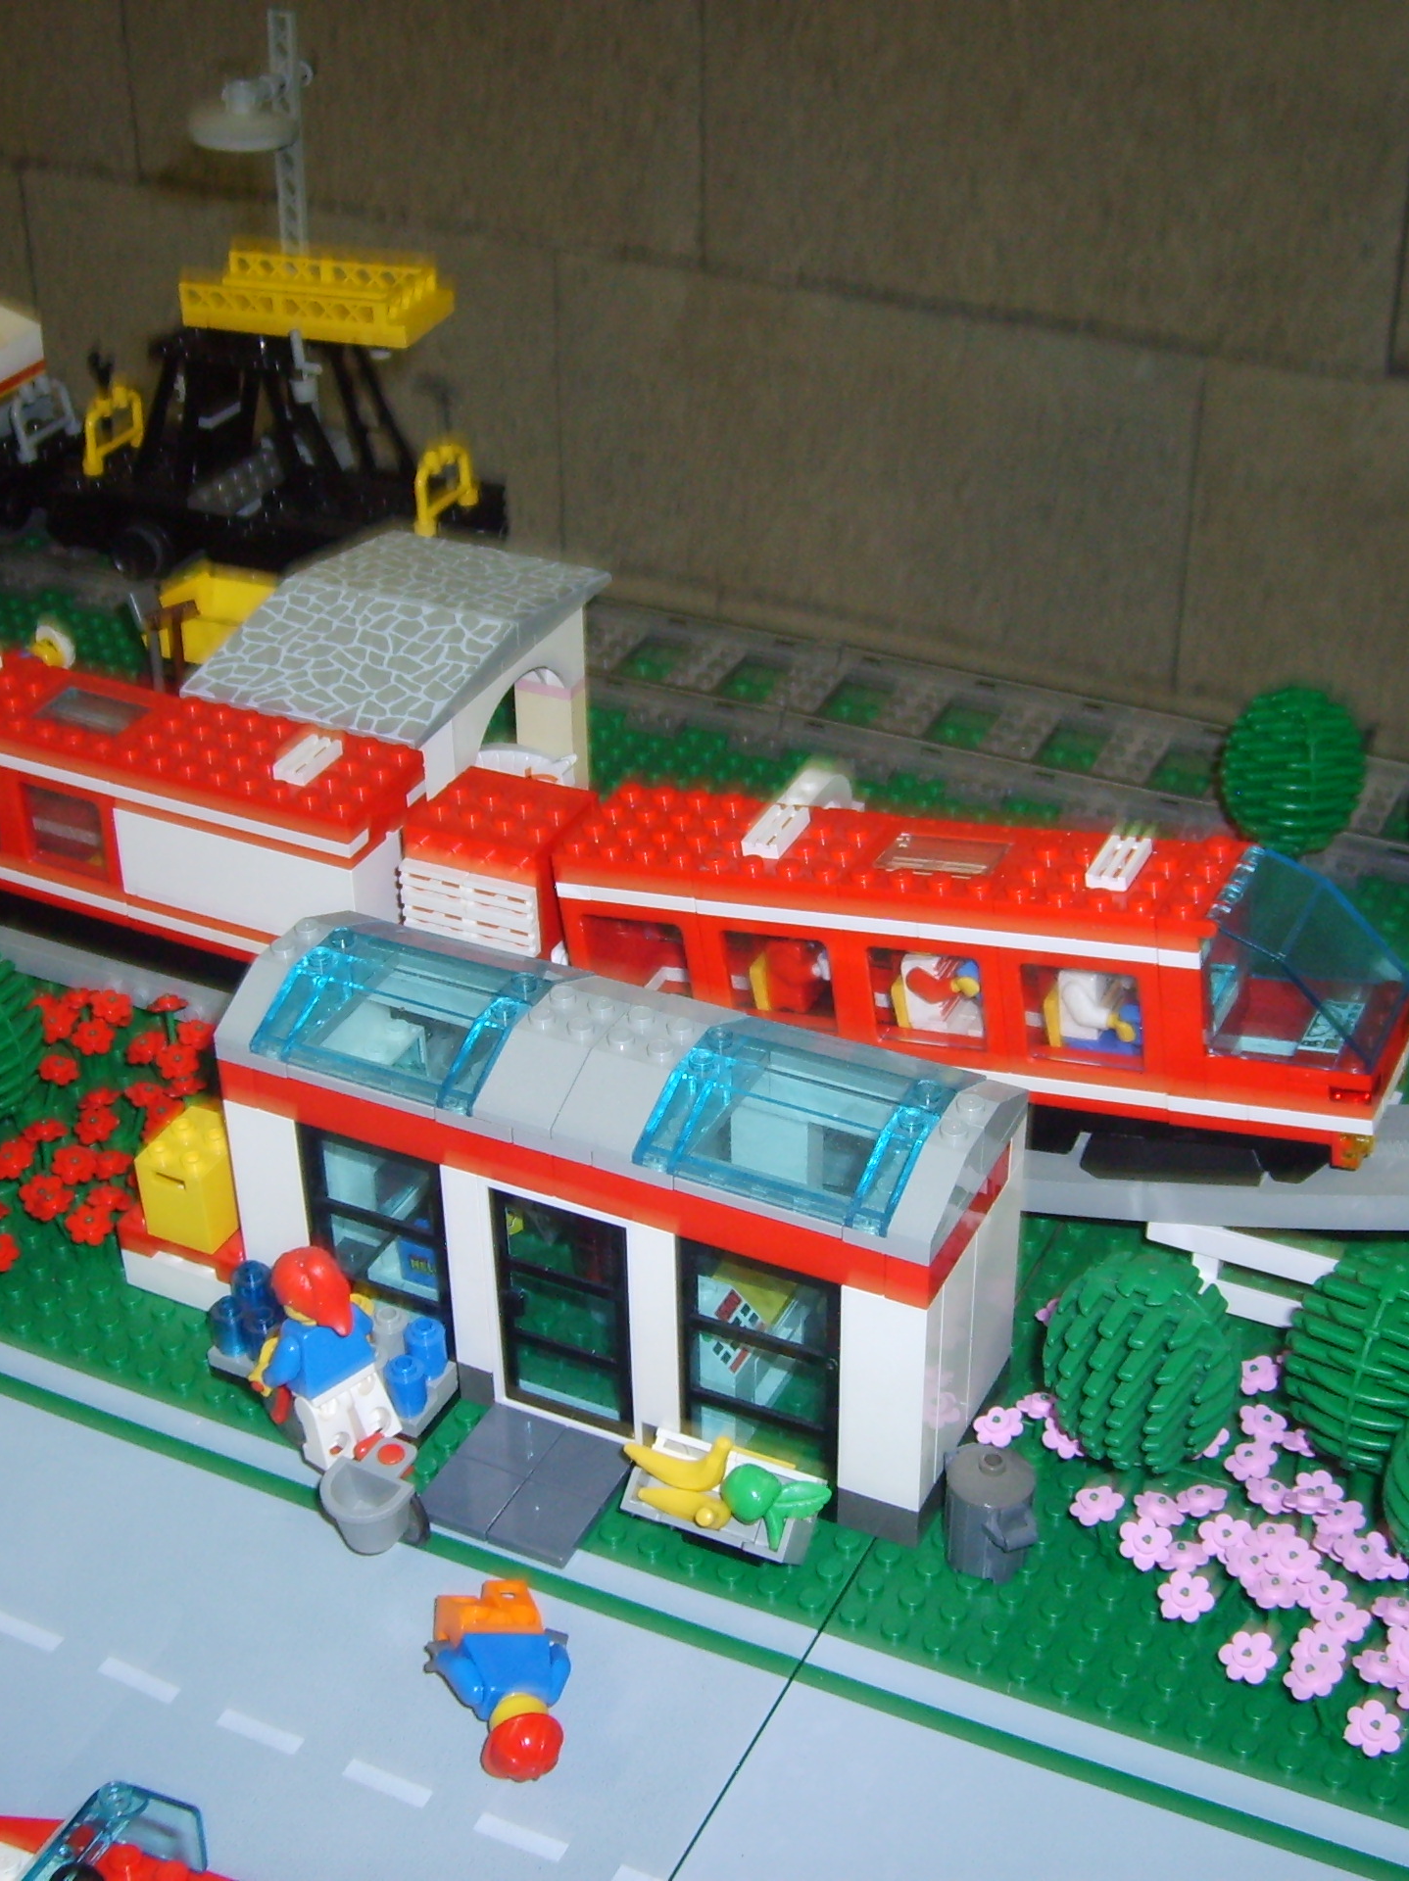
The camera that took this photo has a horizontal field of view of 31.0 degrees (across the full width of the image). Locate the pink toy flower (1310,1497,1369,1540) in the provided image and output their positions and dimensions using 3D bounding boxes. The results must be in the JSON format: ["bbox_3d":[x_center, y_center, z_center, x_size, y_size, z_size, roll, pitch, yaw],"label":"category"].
[{"bbox_3d":[0.115,0.104,0.458,0.010,0.004,0.009,0,39,26],"label":"pink toy flower"}]

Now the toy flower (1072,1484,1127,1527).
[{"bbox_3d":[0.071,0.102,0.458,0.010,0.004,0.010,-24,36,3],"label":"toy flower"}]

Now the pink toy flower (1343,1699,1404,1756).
[{"bbox_3d":[0.112,0.132,0.424,0.010,0.004,0.009,0,61,7],"label":"pink toy flower"}]

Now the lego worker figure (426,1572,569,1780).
[{"bbox_3d":[-0.035,0.124,0.438,0.024,0.015,0.040,-3,32,-4],"label":"lego worker figure"}]

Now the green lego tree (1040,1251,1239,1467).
[{"bbox_3d":[0.078,0.083,0.456,0.035,0.062,0.035,14,35,21],"label":"green lego tree"}]

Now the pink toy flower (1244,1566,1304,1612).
[{"bbox_3d":[0.098,0.111,0.436,0.010,0.005,0.010,9,28,14],"label":"pink toy flower"}]

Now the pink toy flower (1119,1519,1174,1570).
[{"bbox_3d":[0.079,0.108,0.452,0.010,0.004,0.009,0,53,0],"label":"pink toy flower"}]

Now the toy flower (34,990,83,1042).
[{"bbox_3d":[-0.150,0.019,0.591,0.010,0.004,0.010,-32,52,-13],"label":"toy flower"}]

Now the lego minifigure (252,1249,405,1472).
[{"bbox_3d":[-0.072,0.078,0.486,0.025,0.043,0.018,-23,28,-31],"label":"lego minifigure"}]

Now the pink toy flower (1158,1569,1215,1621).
[{"bbox_3d":[0.083,0.112,0.435,0.010,0.005,0.010,7,58,12],"label":"pink toy flower"}]

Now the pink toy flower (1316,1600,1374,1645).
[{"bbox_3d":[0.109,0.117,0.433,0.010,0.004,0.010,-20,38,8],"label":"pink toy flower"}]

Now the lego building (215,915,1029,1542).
[{"bbox_3d":[-0.016,0.050,0.492,0.146,0.083,0.049,14,36,22],"label":"lego building"}]

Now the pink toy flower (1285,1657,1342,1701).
[{"bbox_3d":[0.103,0.126,0.431,0.010,0.004,0.009,0,32,35],"label":"pink toy flower"}]

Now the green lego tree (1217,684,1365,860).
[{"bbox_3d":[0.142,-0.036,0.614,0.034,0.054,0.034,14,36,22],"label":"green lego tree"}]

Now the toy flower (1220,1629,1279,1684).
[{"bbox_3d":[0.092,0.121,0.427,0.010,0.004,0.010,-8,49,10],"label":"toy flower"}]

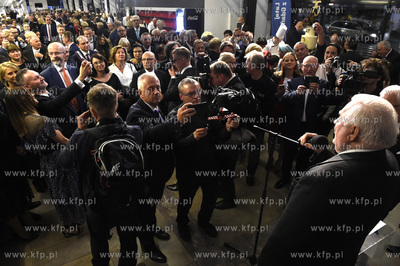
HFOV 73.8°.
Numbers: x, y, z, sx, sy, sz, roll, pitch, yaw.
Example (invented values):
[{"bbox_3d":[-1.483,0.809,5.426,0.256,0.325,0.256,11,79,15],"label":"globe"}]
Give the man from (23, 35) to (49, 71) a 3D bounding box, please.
[{"bbox_3d":[-2.919,-0.954,5.156,0.400,1.730,0.580,14,30,27],"label":"man"}]

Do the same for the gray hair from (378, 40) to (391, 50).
[{"bbox_3d":[2.874,-1.363,4.150,0.200,0.150,0.170,-8,28,-16],"label":"gray hair"}]

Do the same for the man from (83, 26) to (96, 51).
[{"bbox_3d":[-2.178,-1.303,5.612,0.500,1.740,0.320,-5,29,-7],"label":"man"}]

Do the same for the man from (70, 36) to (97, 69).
[{"bbox_3d":[-1.815,-0.733,4.562,0.520,1.740,0.320,-14,31,-23],"label":"man"}]

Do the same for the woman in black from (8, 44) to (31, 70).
[{"bbox_3d":[-2.604,-0.520,4.146,0.460,1.670,0.300,-12,30,-20],"label":"woman in black"}]

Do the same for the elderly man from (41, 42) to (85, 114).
[{"bbox_3d":[-1.631,-0.226,3.492,0.550,1.839,0.350,-19,33,-32],"label":"elderly man"}]

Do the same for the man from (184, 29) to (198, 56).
[{"bbox_3d":[-0.164,-0.983,5.011,0.340,1.791,0.520,14,30,25],"label":"man"}]

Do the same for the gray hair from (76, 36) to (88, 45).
[{"bbox_3d":[-1.720,-1.340,3.900,0.180,0.150,0.210,-21,34,-35],"label":"gray hair"}]

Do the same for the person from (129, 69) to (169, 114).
[{"bbox_3d":[-0.588,-0.165,3.522,0.540,1.710,0.360,-8,27,-13],"label":"person"}]

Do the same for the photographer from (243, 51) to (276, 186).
[{"bbox_3d":[0.604,-0.083,3.258,0.560,1.760,0.420,21,34,37],"label":"photographer"}]

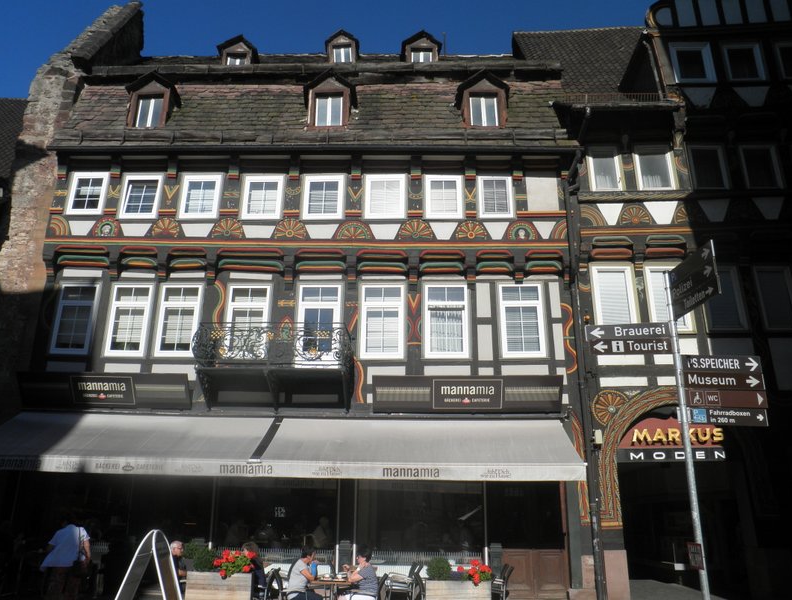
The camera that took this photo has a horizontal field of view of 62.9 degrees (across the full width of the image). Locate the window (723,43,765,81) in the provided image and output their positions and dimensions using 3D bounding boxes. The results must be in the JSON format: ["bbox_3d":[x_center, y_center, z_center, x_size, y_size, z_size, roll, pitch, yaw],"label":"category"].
[{"bbox_3d":[8.135,-5.553,15.162,0.973,1.136,0.120,0,-19,1],"label":"window"}]

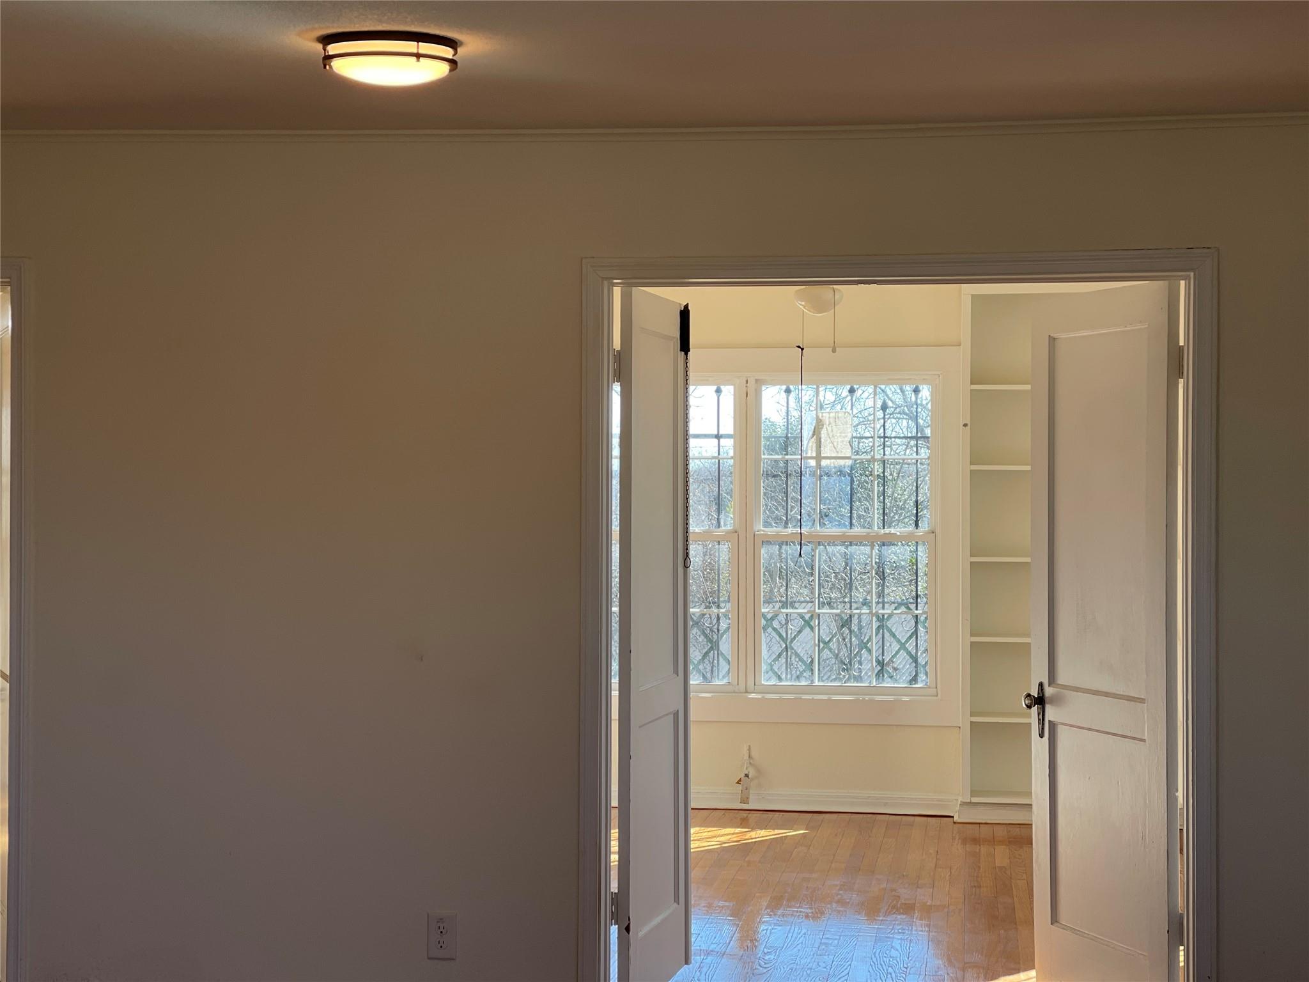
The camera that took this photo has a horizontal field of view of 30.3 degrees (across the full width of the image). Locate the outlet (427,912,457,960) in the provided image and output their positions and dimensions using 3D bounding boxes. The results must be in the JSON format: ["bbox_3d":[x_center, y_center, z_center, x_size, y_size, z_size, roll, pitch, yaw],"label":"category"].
[{"bbox_3d":[-0.583,1.221,6.634,0.079,0.126,0.009,0,0,7],"label":"outlet"}]

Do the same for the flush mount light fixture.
[{"bbox_3d":[-0.587,-0.953,5.380,0.298,0.098,0.298,0,0,7],"label":"flush mount light fixture"}]

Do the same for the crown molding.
[{"bbox_3d":[-0.062,-0.972,6.556,3.700,0.036,0.030,0,0,7],"label":"crown molding"}]

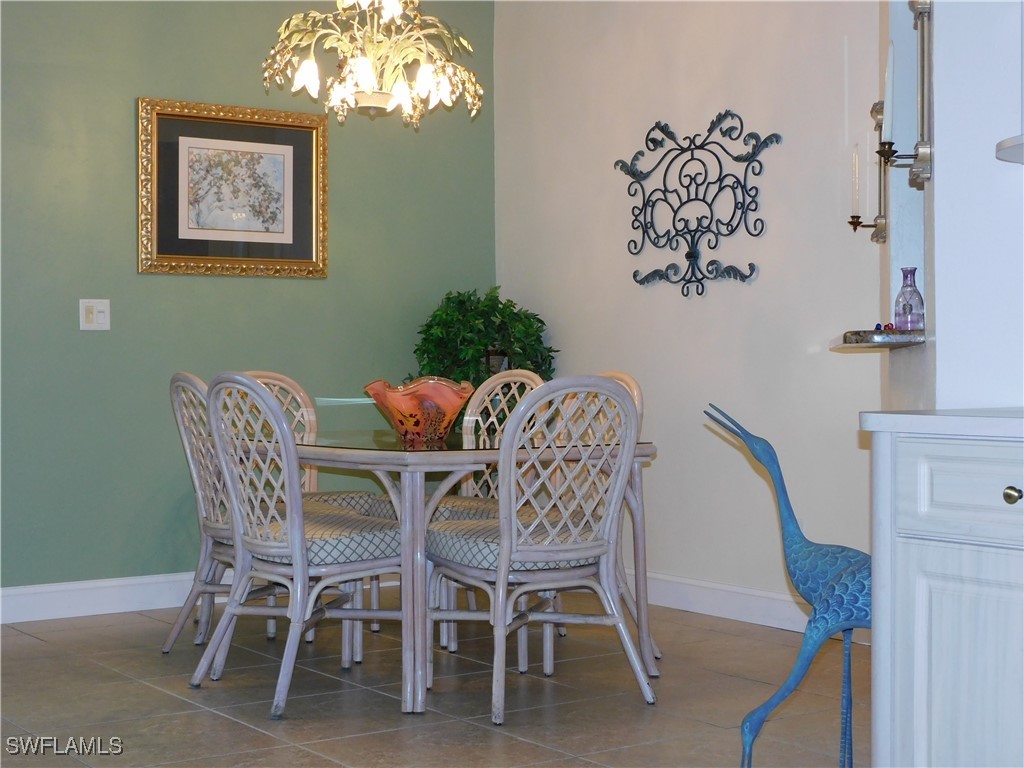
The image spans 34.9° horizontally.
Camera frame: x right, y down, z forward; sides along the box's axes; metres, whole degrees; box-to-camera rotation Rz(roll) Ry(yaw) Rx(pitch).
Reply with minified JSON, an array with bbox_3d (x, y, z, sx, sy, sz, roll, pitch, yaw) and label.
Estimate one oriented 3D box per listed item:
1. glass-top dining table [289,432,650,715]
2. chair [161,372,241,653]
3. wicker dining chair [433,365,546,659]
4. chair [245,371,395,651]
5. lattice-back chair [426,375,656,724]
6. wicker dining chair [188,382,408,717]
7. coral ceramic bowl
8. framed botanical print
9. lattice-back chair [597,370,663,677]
[{"bbox_3d":[-0.320,0.540,5.413,0.950,0.740,1.420,-1,1,-36],"label":"glass-top dining table"},{"bbox_3d":[-0.817,0.436,5.411,0.580,0.950,0.560,-1,1,-30],"label":"chair"},{"bbox_3d":[-0.186,0.427,5.920,0.580,0.950,0.560,-1,1,-36],"label":"wicker dining chair"},{"bbox_3d":[-0.827,0.425,6.076,0.560,0.950,0.580,-1,1,-36],"label":"chair"},{"bbox_3d":[0.047,0.446,4.794,0.560,0.950,0.580,-1,1,-30],"label":"lattice-back chair"},{"bbox_3d":[-0.601,0.444,4.897,0.580,0.950,0.560,-1,1,-36],"label":"wicker dining chair"},{"bbox_3d":[-0.290,0.077,5.102,0.345,0.204,0.330,0,1,0],"label":"coral ceramic bowl"},{"bbox_3d":[-1.123,-0.781,6.619,0.842,0.688,0.045,-1,1,-36],"label":"framed botanical print"},{"bbox_3d":[0.121,0.434,5.489,0.580,0.950,0.560,-1,1,-36],"label":"lattice-back chair"}]

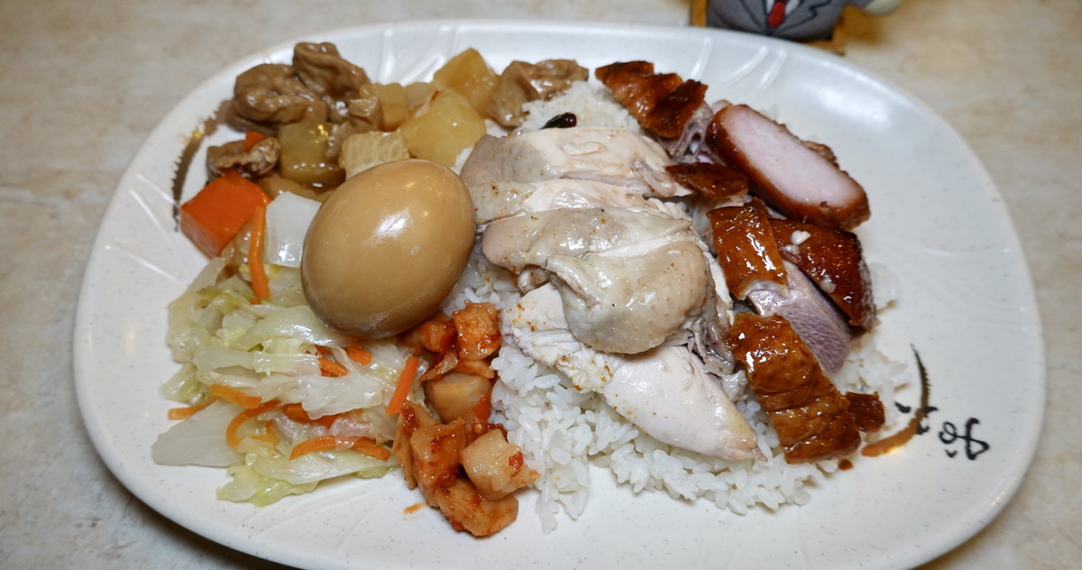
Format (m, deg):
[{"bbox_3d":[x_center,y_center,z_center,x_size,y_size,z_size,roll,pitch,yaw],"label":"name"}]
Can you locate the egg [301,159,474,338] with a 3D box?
[{"bbox_3d":[-0.042,-0.011,0.202,0.043,0.043,0.056,27,64,13],"label":"egg"}]

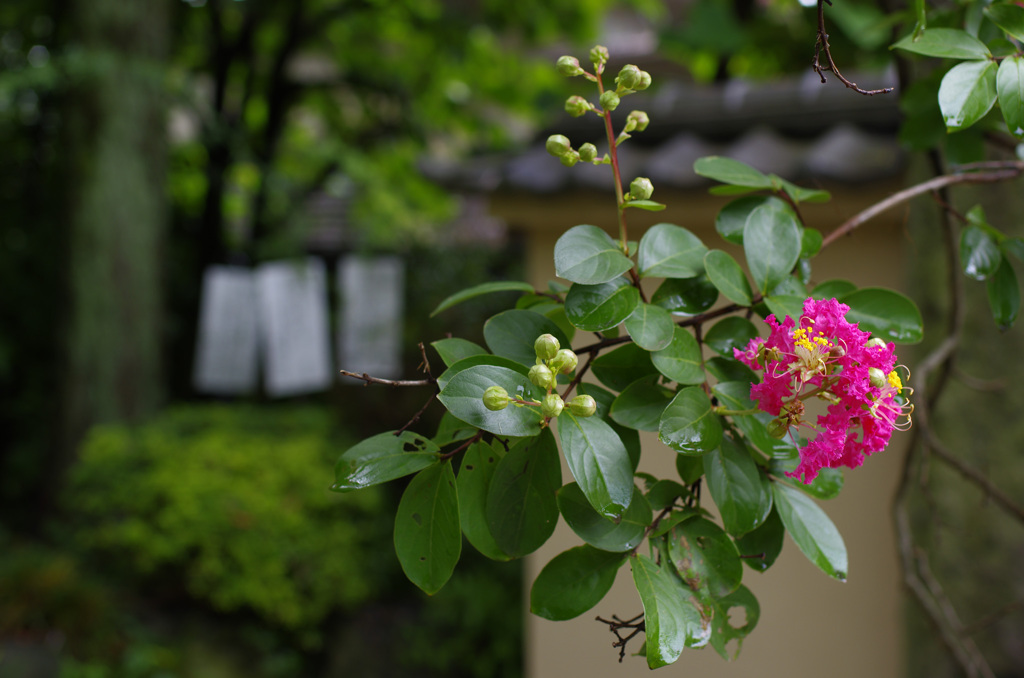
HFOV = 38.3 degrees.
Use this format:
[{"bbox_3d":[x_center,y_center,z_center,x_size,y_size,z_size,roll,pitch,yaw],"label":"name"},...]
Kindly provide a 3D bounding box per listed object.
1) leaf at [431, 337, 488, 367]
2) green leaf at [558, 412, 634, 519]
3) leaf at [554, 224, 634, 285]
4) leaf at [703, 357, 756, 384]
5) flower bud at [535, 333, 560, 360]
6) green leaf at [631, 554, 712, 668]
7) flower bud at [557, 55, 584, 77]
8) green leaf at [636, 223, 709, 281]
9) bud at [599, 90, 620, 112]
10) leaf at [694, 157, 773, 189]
[{"bbox_3d":[-0.015,0.010,0.568,0.035,0.018,0.007,30,-20,-8],"label":"leaf"},{"bbox_3d":[0.035,0.052,0.615,0.025,0.051,0.010,-20,-25,-20],"label":"green leaf"},{"bbox_3d":[0.031,-0.031,0.541,0.035,0.022,0.008,-5,-36,-31],"label":"leaf"},{"bbox_3d":[0.108,0.017,0.711,0.037,0.024,0.009,24,-29,-6],"label":"leaf"},{"bbox_3d":[0.013,0.003,0.541,0.009,0.010,0.009,-6,24,2],"label":"flower bud"},{"bbox_3d":[0.061,0.106,0.572,0.024,0.046,0.010,-13,-19,-11],"label":"green leaf"},{"bbox_3d":[0.022,-0.107,0.580,0.009,0.008,0.008,22,0,-18],"label":"flower bud"},{"bbox_3d":[0.071,-0.039,0.653,0.034,0.027,0.007,-23,-28,-13],"label":"green leaf"},{"bbox_3d":[0.038,-0.092,0.570,0.008,0.008,0.009,0,-24,0],"label":"bud"},{"bbox_3d":[0.090,-0.067,0.600,0.037,0.016,0.005,12,-49,-24],"label":"leaf"}]

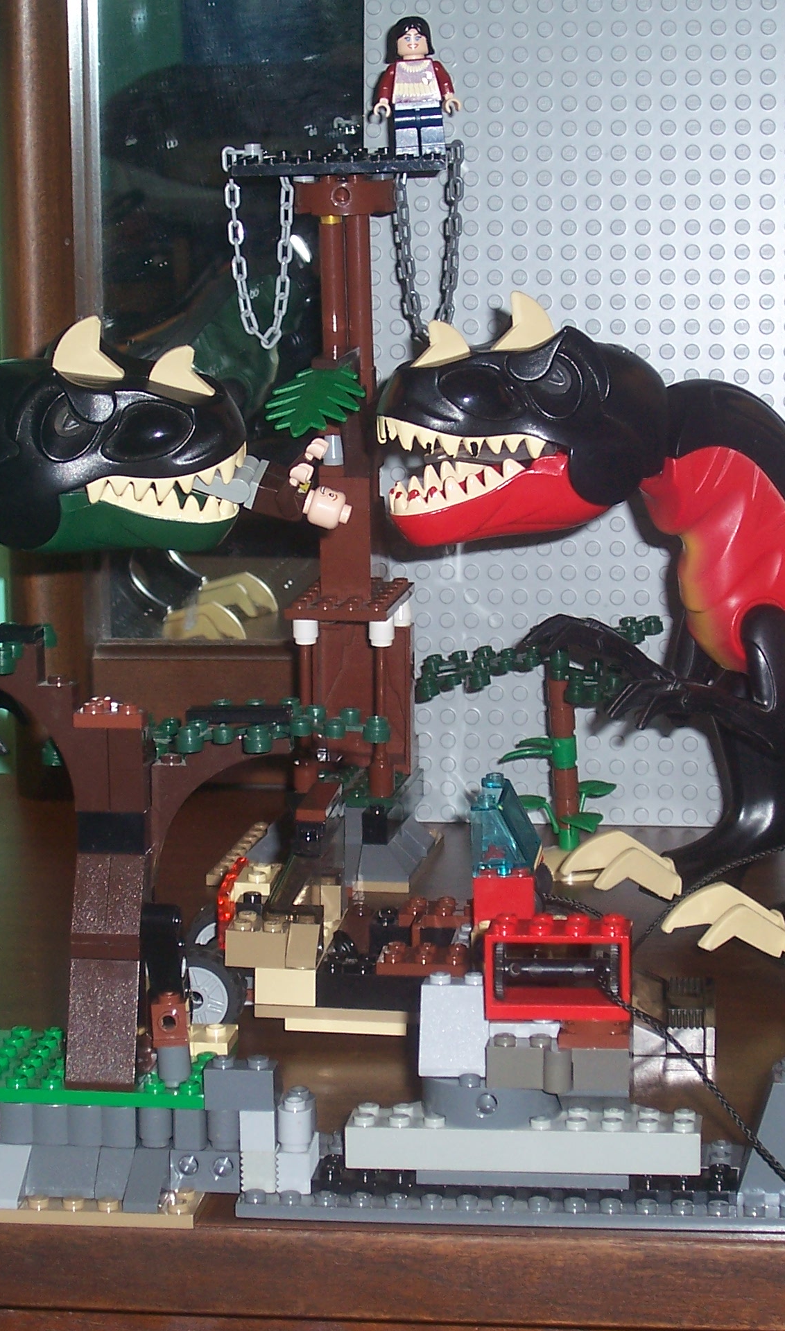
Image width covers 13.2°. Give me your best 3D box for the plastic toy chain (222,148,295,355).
[{"bbox_3d":[-0.041,-0.129,1.044,0.024,0.063,0.008,0,10,2],"label":"plastic toy chain"}]

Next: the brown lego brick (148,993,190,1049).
[{"bbox_3d":[-0.050,0.081,0.775,0.008,0.011,0.008,-2,10,3],"label":"brown lego brick"}]

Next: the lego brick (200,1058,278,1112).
[{"bbox_3d":[-0.034,0.095,0.771,0.016,0.011,0.008,1,10,6],"label":"lego brick"}]

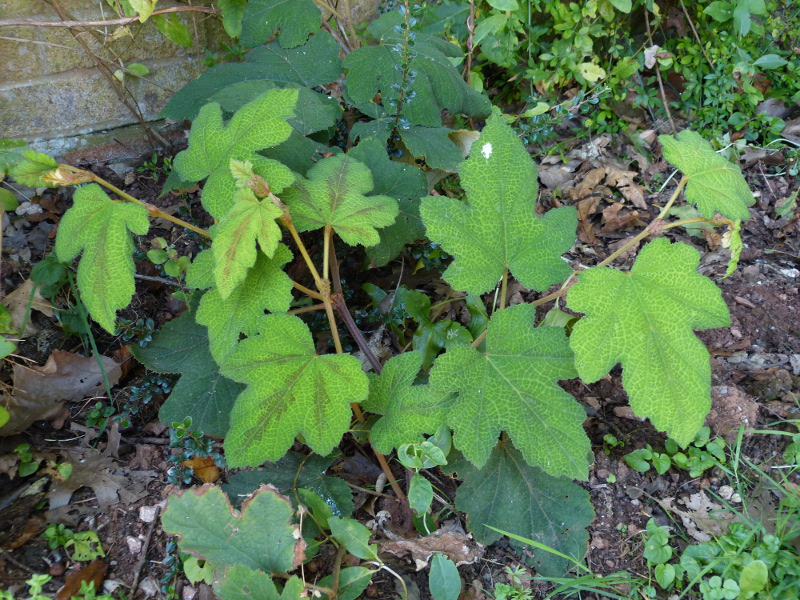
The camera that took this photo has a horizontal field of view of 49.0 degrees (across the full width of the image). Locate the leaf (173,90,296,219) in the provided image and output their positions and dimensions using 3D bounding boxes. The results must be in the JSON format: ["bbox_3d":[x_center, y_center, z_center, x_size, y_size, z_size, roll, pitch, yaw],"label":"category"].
[{"bbox_3d":[-0.138,-0.142,0.812,0.114,0.030,0.142,42,79,7],"label":"leaf"}]

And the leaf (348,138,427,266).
[{"bbox_3d":[-0.011,-0.098,0.870,0.087,0.040,0.135,0,76,0],"label":"leaf"}]

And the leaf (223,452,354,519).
[{"bbox_3d":[-0.079,0.138,0.621,0.092,0.020,0.081,-4,39,-8],"label":"leaf"}]

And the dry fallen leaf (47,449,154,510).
[{"bbox_3d":[-0.251,0.151,0.735,0.090,0.018,0.060,0,37,0],"label":"dry fallen leaf"}]

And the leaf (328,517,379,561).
[{"bbox_3d":[-0.030,0.159,0.587,0.045,0.010,0.016,35,61,20],"label":"leaf"}]

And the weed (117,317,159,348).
[{"bbox_3d":[-0.246,0.031,0.826,0.038,0.024,0.034,0,30,0],"label":"weed"}]

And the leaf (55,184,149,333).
[{"bbox_3d":[-0.251,-0.035,0.750,0.078,0.127,0.040,-6,1,-6],"label":"leaf"}]

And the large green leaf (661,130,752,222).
[{"bbox_3d":[0.293,-0.120,0.848,0.112,0.031,0.088,24,73,22],"label":"large green leaf"}]

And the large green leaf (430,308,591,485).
[{"bbox_3d":[0.091,0.073,0.650,0.119,0.029,0.148,-36,71,-7],"label":"large green leaf"}]

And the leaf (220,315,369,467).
[{"bbox_3d":[-0.096,0.076,0.694,0.112,0.030,0.131,33,72,15],"label":"leaf"}]

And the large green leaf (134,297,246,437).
[{"bbox_3d":[-0.175,0.058,0.785,0.132,0.030,0.127,14,63,5],"label":"large green leaf"}]

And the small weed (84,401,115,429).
[{"bbox_3d":[-0.244,0.093,0.714,0.024,0.018,0.024,0,30,0],"label":"small weed"}]

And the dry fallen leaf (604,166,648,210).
[{"bbox_3d":[0.299,-0.147,1.153,0.045,0.022,0.091,-21,50,-11],"label":"dry fallen leaf"}]

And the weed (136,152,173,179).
[{"bbox_3d":[-0.302,-0.163,1.082,0.042,0.024,0.034,0,38,0],"label":"weed"}]

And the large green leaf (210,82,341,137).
[{"bbox_3d":[-0.136,-0.206,0.951,0.145,0.030,0.080,-6,65,-7],"label":"large green leaf"}]

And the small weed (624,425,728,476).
[{"bbox_3d":[0.238,0.131,0.755,0.088,0.028,0.048,0,37,0],"label":"small weed"}]

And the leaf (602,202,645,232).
[{"bbox_3d":[0.276,-0.102,1.085,0.052,0.025,0.040,0,37,0],"label":"leaf"}]

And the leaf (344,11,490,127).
[{"bbox_3d":[0.012,-0.280,1.120,0.160,0.061,0.196,-36,73,-12],"label":"leaf"}]

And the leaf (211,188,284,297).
[{"bbox_3d":[-0.117,-0.041,0.655,0.051,0.085,0.030,19,0,0],"label":"leaf"}]

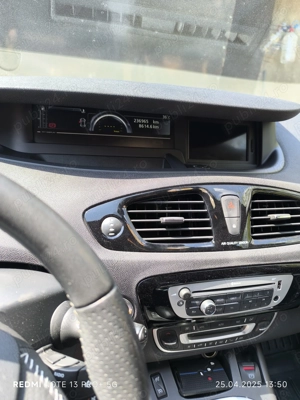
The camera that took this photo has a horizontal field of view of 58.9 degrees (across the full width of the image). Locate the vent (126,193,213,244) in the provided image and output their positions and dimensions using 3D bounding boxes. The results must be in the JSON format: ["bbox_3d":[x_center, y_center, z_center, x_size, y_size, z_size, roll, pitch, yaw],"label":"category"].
[{"bbox_3d":[0.027,0.026,0.385,0.126,0.071,0.025,0,2,-14],"label":"vent"}]

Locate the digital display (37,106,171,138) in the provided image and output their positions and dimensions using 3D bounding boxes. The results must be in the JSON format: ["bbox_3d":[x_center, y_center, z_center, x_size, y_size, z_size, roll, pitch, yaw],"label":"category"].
[{"bbox_3d":[-0.080,-0.145,0.504,0.248,0.048,0.015,0,12,-14],"label":"digital display"}]

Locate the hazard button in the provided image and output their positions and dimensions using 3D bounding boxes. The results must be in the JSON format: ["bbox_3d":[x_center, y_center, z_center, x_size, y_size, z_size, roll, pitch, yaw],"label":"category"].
[{"bbox_3d":[0.121,0.010,0.404,0.028,0.034,0.012,0,0,-14],"label":"hazard button"}]

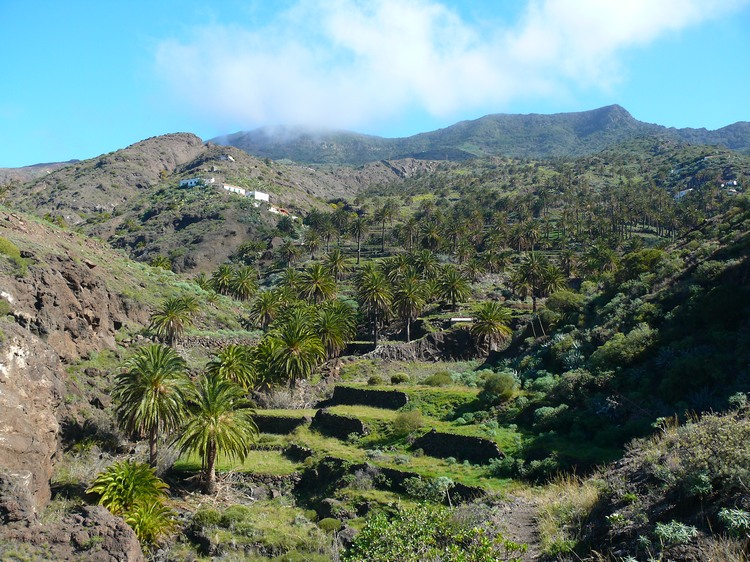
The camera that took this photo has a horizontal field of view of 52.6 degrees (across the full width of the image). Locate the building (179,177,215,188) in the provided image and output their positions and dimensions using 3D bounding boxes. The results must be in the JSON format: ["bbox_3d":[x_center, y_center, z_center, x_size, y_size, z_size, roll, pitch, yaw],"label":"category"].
[{"bbox_3d":[-82.410,-45.480,350.000,15.500,4.800,7.500,0,0,12],"label":"building"}]

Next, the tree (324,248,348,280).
[{"bbox_3d":[-10.091,-4.089,200.000,6.200,8.442,6.200,0,-2,0],"label":"tree"}]

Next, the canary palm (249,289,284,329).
[{"bbox_3d":[-20.896,5.308,145.000,6.216,7.555,6.216,0,-2,0],"label":"canary palm"}]

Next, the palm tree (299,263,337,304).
[{"bbox_3d":[-9.250,0.560,122.000,6.120,7.080,5.930,0,0,0],"label":"palm tree"}]

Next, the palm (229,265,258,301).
[{"bbox_3d":[-30.760,0.470,178.000,6.810,8.220,6.810,0,3,0],"label":"palm"}]

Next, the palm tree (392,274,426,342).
[{"bbox_3d":[6.460,5.150,142.000,6.370,12.740,6.370,0,3,0],"label":"palm tree"}]

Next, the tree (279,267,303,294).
[{"bbox_3d":[-16.080,0.390,146.000,5.780,6.360,5.600,0,0,0],"label":"tree"}]

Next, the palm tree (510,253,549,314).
[{"bbox_3d":[32.200,0.310,155.000,6.540,12.270,6.540,0,3,0],"label":"palm tree"}]

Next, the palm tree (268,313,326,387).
[{"bbox_3d":[-8.180,7.390,80.000,6.120,8.130,5.940,0,0,0],"label":"palm tree"}]

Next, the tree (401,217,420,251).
[{"bbox_3d":[11.140,-14.760,238.000,5.650,10.360,5.650,0,3,0],"label":"tree"}]

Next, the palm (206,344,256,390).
[{"bbox_3d":[-17.983,11.278,95.000,6.266,6.391,6.266,0,-2,0],"label":"palm"}]

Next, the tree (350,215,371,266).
[{"bbox_3d":[-5.009,-13.331,245.000,6.787,15.997,6.787,0,-2,0],"label":"tree"}]

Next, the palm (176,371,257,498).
[{"bbox_3d":[-11.710,11.340,56.000,6.200,8.860,6.020,0,0,0],"label":"palm"}]

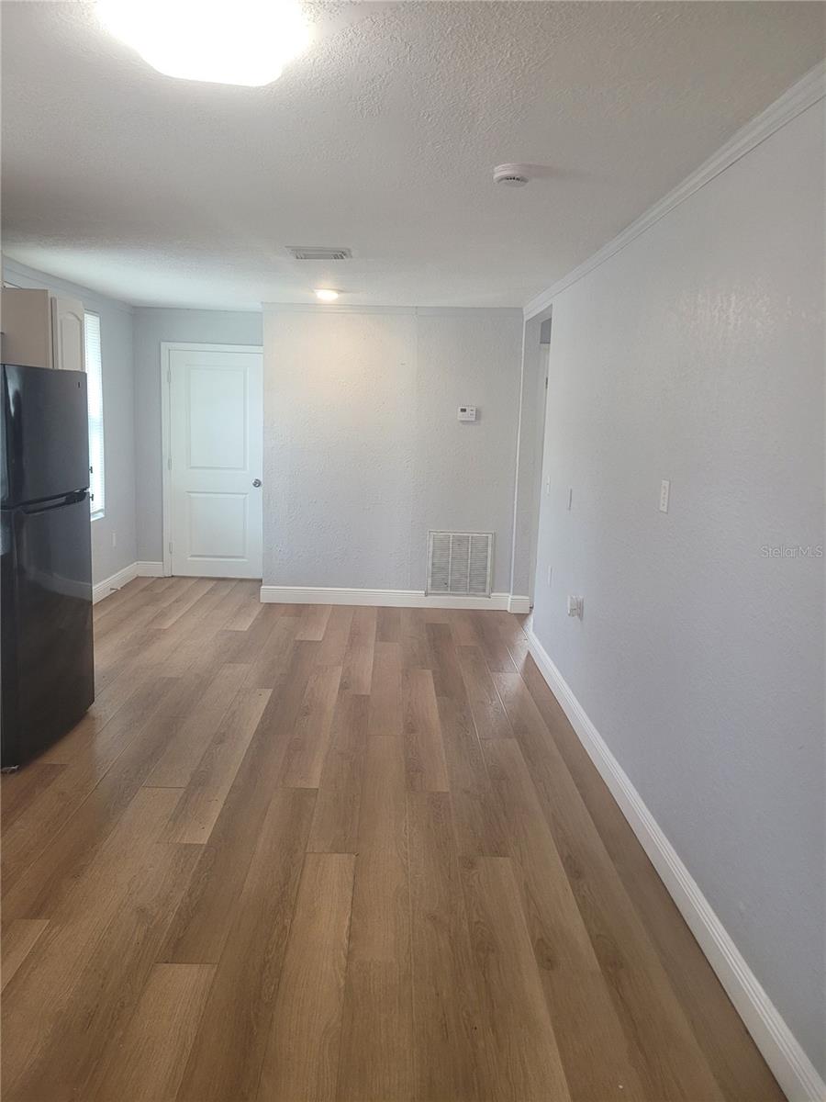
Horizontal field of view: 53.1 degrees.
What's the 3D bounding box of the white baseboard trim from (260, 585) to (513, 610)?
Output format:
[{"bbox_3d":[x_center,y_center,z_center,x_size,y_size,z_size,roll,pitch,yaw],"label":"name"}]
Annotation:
[{"bbox_3d":[-0.222,0.384,6.717,2.010,0.137,0.018,2,9,-1],"label":"white baseboard trim"}]

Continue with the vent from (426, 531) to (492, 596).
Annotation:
[{"bbox_3d":[0.383,0.112,6.683,0.532,0.534,0.022,2,9,-1],"label":"vent"}]

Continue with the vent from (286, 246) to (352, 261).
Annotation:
[{"bbox_3d":[-0.499,-1.602,4.480,0.340,0.025,0.275,2,9,-1],"label":"vent"}]

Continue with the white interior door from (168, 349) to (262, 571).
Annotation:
[{"bbox_3d":[-1.780,-0.760,7.541,0.840,2.030,0.042,2,9,-1],"label":"white interior door"}]

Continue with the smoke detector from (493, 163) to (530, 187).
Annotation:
[{"bbox_3d":[0.343,-1.306,2.884,0.128,0.045,0.128,2,9,-1],"label":"smoke detector"}]

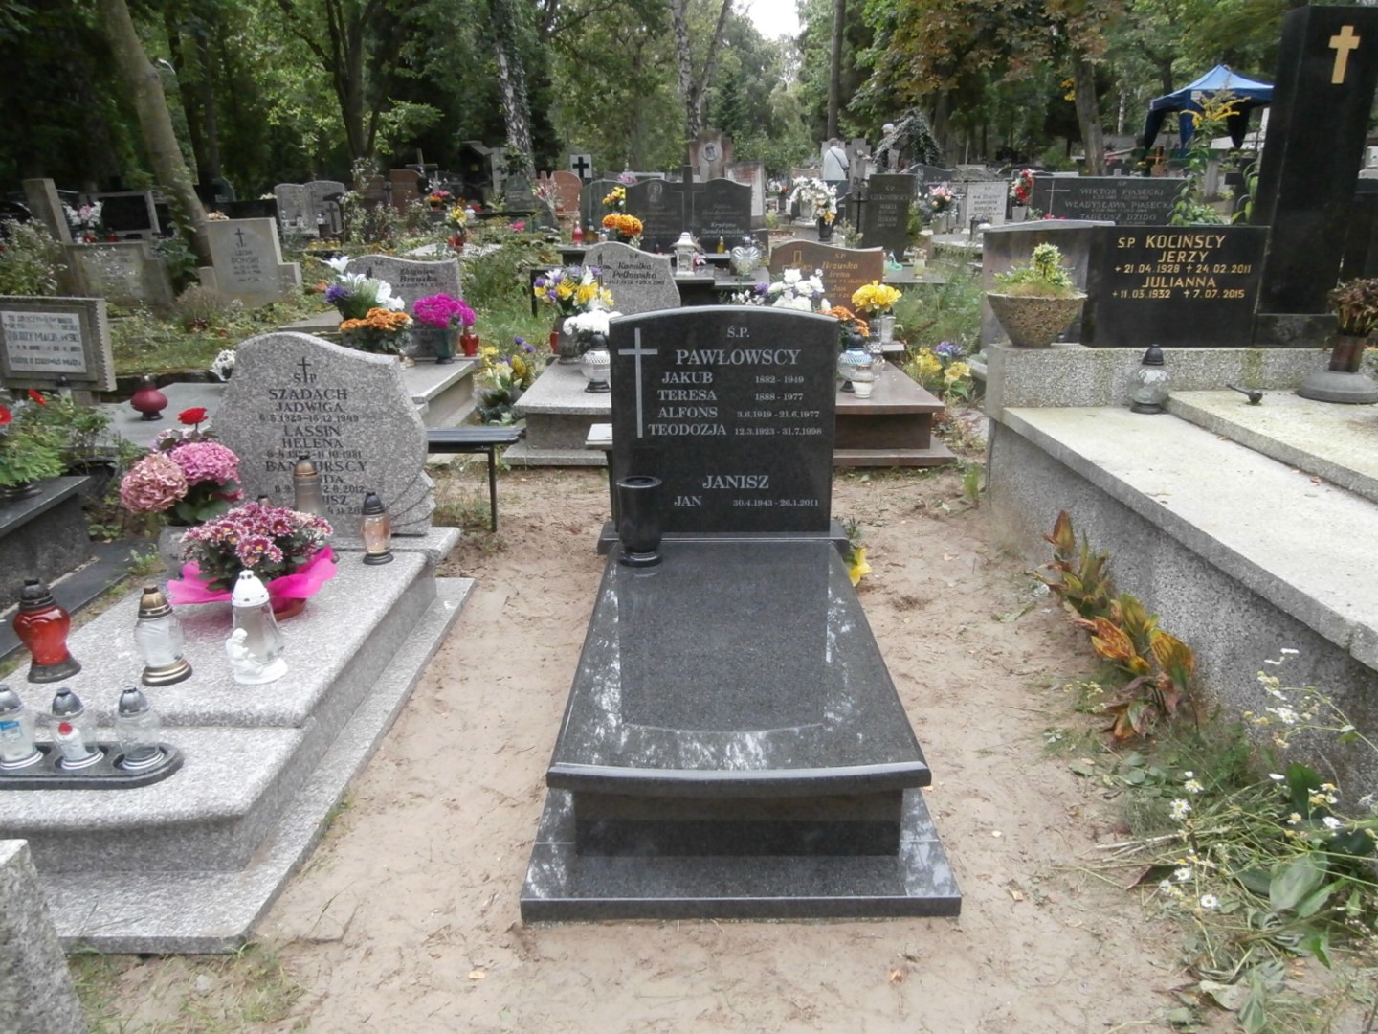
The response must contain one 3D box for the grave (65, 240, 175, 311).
[{"bbox_3d":[-5.027,-2.128,8.451,0.860,0.620,0.180,0,18,0],"label":"grave"}]

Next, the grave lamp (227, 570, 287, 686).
[{"bbox_3d":[-1.232,0.296,2.699,0.162,0.304,0.157,4,18,14],"label":"grave lamp"}]

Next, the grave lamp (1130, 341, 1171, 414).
[{"bbox_3d":[2.342,-0.718,4.801,0.205,0.340,0.205,0,17,1],"label":"grave lamp"}]

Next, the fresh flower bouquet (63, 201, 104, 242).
[{"bbox_3d":[-6.528,-3.190,10.308,0.420,0.420,0.360,0,18,0],"label":"fresh flower bouquet"}]

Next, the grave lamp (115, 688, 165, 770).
[{"bbox_3d":[-1.257,0.470,2.163,0.095,0.190,0.095,0,17,1],"label":"grave lamp"}]

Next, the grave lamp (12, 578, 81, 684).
[{"bbox_3d":[-1.719,0.303,2.563,0.140,0.275,0.135,0,18,0],"label":"grave lamp"}]

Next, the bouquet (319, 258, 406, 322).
[{"bbox_3d":[-2.318,-1.621,6.800,0.540,0.460,0.420,0,17,1],"label":"bouquet"}]

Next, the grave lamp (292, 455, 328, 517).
[{"bbox_3d":[-1.339,-0.042,3.339,0.120,0.290,0.120,0,17,1],"label":"grave lamp"}]

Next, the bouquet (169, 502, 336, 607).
[{"bbox_3d":[-1.318,0.136,2.854,0.450,0.320,0.420,0,17,1],"label":"bouquet"}]

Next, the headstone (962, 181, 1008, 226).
[{"bbox_3d":[4.100,-4.331,13.277,0.617,0.624,0.108,0,18,1],"label":"headstone"}]

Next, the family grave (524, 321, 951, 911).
[{"bbox_3d":[0.119,0.046,2.861,0.980,1.186,1.891,0,18,1],"label":"family grave"}]

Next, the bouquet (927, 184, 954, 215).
[{"bbox_3d":[3.111,-3.922,11.800,0.340,0.370,0.300,0,17,1],"label":"bouquet"}]

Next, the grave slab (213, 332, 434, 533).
[{"bbox_3d":[-1.289,-0.293,3.420,0.755,0.740,0.100,0,18,1],"label":"grave slab"}]

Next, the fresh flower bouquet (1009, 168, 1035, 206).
[{"bbox_3d":[3.930,-3.886,11.270,0.304,0.421,0.274,0,18,1],"label":"fresh flower bouquet"}]

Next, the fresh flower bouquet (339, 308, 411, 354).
[{"bbox_3d":[-2.102,-1.238,6.434,0.490,0.330,0.420,0,18,0],"label":"fresh flower bouquet"}]

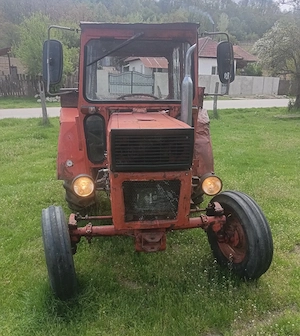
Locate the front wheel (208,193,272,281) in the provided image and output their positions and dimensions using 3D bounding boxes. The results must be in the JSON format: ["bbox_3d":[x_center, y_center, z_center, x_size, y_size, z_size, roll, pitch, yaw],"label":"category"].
[{"bbox_3d":[0.741,0.577,2.680,0.178,0.756,0.756,-8,15,-23],"label":"front wheel"}]

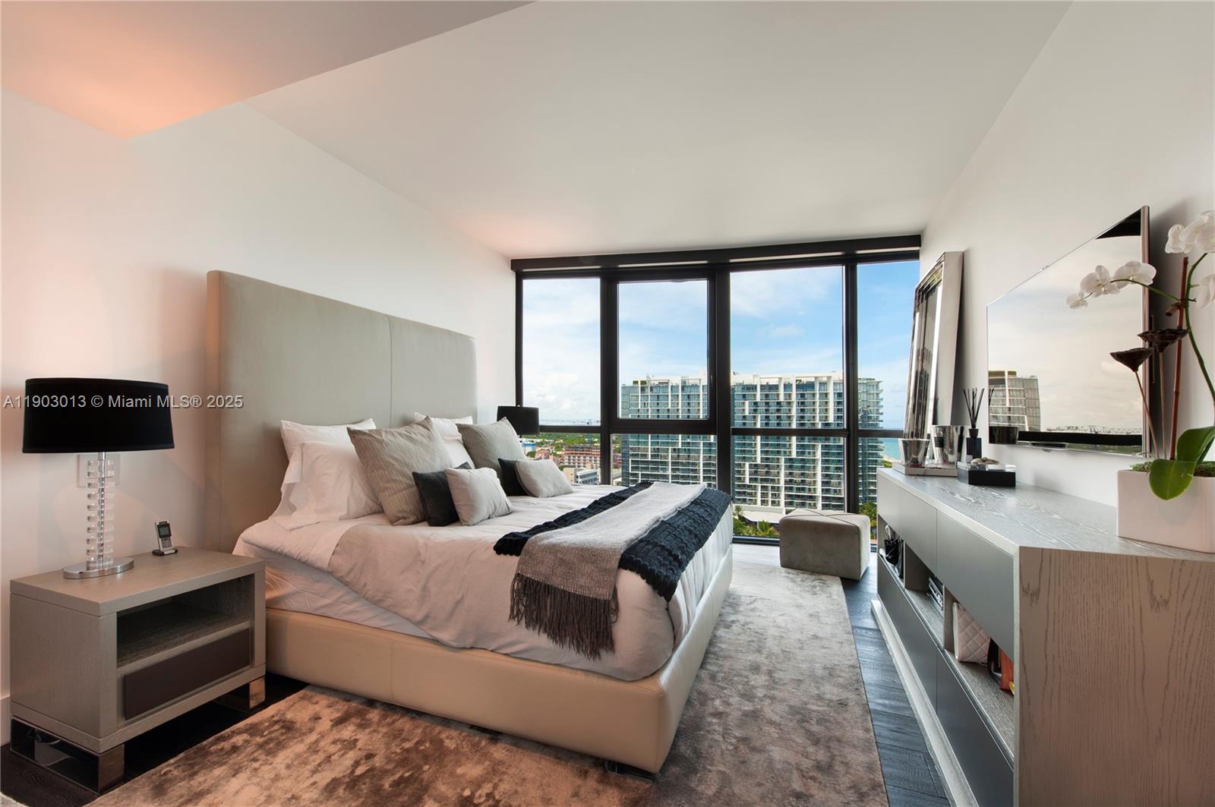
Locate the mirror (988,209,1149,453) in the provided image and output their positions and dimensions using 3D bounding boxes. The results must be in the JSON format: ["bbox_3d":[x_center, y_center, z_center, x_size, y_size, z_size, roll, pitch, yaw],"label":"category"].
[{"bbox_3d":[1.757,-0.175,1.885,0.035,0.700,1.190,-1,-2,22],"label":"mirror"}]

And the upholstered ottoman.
[{"bbox_3d":[1.829,1.148,3.969,0.605,0.443,0.491,-2,-3,36],"label":"upholstered ottoman"}]

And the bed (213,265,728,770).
[{"bbox_3d":[-0.552,0.344,2.831,2.276,1.936,1.963,-1,-2,21],"label":"bed"}]

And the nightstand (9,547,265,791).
[{"bbox_3d":[-1.836,0.960,1.876,0.606,0.608,0.516,-1,-2,21],"label":"nightstand"}]

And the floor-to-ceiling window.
[{"bbox_3d":[0.931,-0.055,4.616,3.851,2.913,0.150,0,-2,10],"label":"floor-to-ceiling window"}]

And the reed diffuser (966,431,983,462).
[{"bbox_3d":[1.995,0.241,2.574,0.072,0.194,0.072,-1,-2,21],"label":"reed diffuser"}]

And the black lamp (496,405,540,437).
[{"bbox_3d":[-0.845,0.414,4.469,0.400,0.742,0.400,-1,-2,21],"label":"black lamp"}]

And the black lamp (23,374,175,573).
[{"bbox_3d":[-1.967,0.285,1.837,0.400,0.736,0.400,-1,-2,21],"label":"black lamp"}]

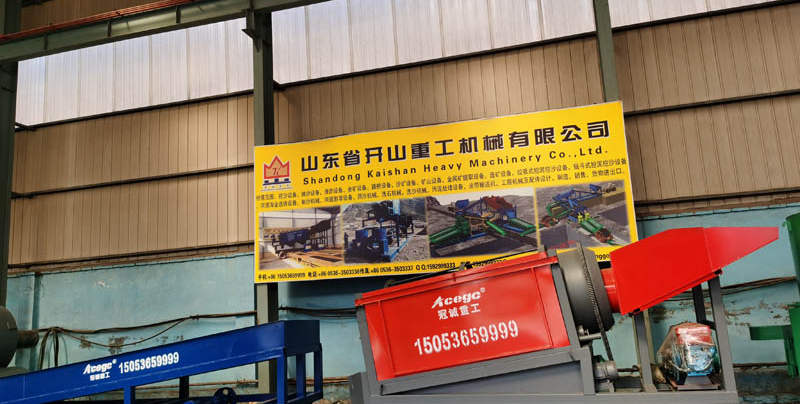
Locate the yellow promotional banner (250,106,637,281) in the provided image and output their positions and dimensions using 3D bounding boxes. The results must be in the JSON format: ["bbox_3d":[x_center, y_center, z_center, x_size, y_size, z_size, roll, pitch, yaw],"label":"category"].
[{"bbox_3d":[0.453,-0.073,10.200,6.268,2.432,0.050,-5,-10,15],"label":"yellow promotional banner"}]

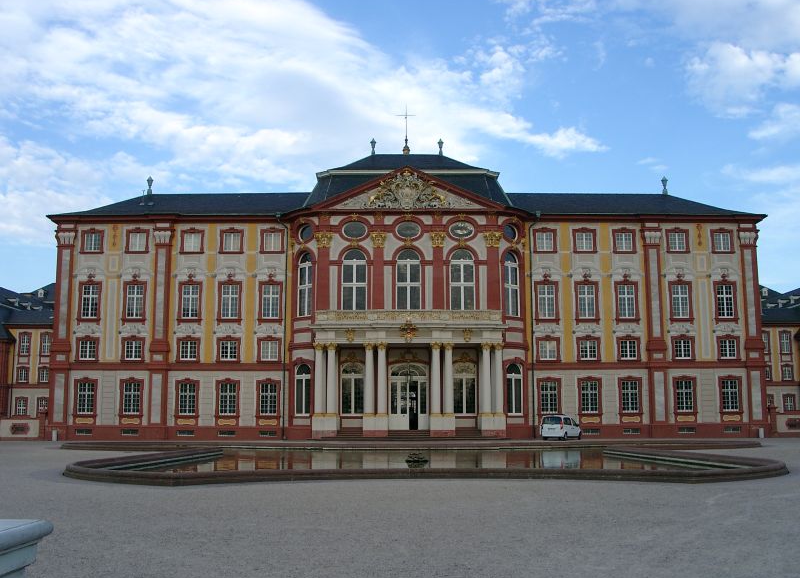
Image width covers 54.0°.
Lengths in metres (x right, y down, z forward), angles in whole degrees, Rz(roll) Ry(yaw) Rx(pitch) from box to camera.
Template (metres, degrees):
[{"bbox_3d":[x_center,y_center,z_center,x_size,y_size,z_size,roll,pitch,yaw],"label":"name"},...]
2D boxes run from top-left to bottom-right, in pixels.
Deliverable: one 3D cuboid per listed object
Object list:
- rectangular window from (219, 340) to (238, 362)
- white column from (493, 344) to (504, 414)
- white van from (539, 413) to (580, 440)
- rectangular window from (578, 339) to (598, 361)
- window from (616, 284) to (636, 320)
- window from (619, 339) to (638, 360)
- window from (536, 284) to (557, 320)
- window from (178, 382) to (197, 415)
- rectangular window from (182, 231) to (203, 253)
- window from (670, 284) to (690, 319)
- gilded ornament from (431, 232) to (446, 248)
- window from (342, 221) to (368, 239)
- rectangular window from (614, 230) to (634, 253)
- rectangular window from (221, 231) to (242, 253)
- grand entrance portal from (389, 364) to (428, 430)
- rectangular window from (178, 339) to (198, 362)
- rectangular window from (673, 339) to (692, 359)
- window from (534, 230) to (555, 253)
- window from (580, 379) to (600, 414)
[{"bbox_3d":[-13.323,4.799,61.223,1.396,1.571,0.250,0,-8,-1],"label":"rectangular window"},{"bbox_3d":[7.181,6.473,57.028,0.734,5.105,0.734,0,-7,-1],"label":"white column"},{"bbox_3d":[12.514,10.705,60.948,1.750,1.830,4.200,-5,-9,31],"label":"white van"},{"bbox_3d":[15.522,5.060,64.651,1.510,1.700,0.250,0,-8,0],"label":"rectangular window"},{"bbox_3d":[18.074,1.008,62.595,1.340,2.757,0.250,0,-7,-1],"label":"window"},{"bbox_3d":[18.042,4.806,61.908,1.427,1.542,0.250,0,-8,-1],"label":"window"},{"bbox_3d":[11.579,1.008,61.918,1.398,2.755,0.250,0,-8,-1],"label":"window"},{"bbox_3d":[-16.777,8.663,62.112,1.377,2.638,0.200,0,-8,-1],"label":"window"},{"bbox_3d":[-16.969,-3.803,64.338,1.480,1.710,0.250,0,-8,-1],"label":"rectangular window"},{"bbox_3d":[23.032,1.038,64.466,1.370,2.920,0.250,0,-8,-1],"label":"window"},{"bbox_3d":[3.036,-3.891,61.959,1.220,1.230,0.400,0,-8,-1],"label":"gilded ornament"},{"bbox_3d":[-3.552,-4.617,61.892,1.952,1.366,0.200,0,-8,-1],"label":"window"},{"bbox_3d":[17.905,-3.758,62.672,1.409,1.593,0.250,0,-8,-1],"label":"rectangular window"},{"bbox_3d":[-13.425,-3.731,62.831,1.488,1.649,0.250,0,-7,-1],"label":"rectangular window"},{"bbox_3d":[0.683,8.054,58.680,3.011,4.935,0.400,0,-8,-1],"label":"grand entrance portal"},{"bbox_3d":[-17.312,5.073,64.371,1.500,1.660,0.250,0,-8,0],"label":"rectangular window"},{"bbox_3d":[23.032,4.928,63.953,1.380,1.650,0.250,0,-8,-1],"label":"rectangular window"},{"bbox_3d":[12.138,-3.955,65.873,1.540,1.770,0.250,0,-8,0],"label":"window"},{"bbox_3d":[15.534,8.813,64.130,1.470,2.670,0.250,0,-8,0],"label":"window"}]

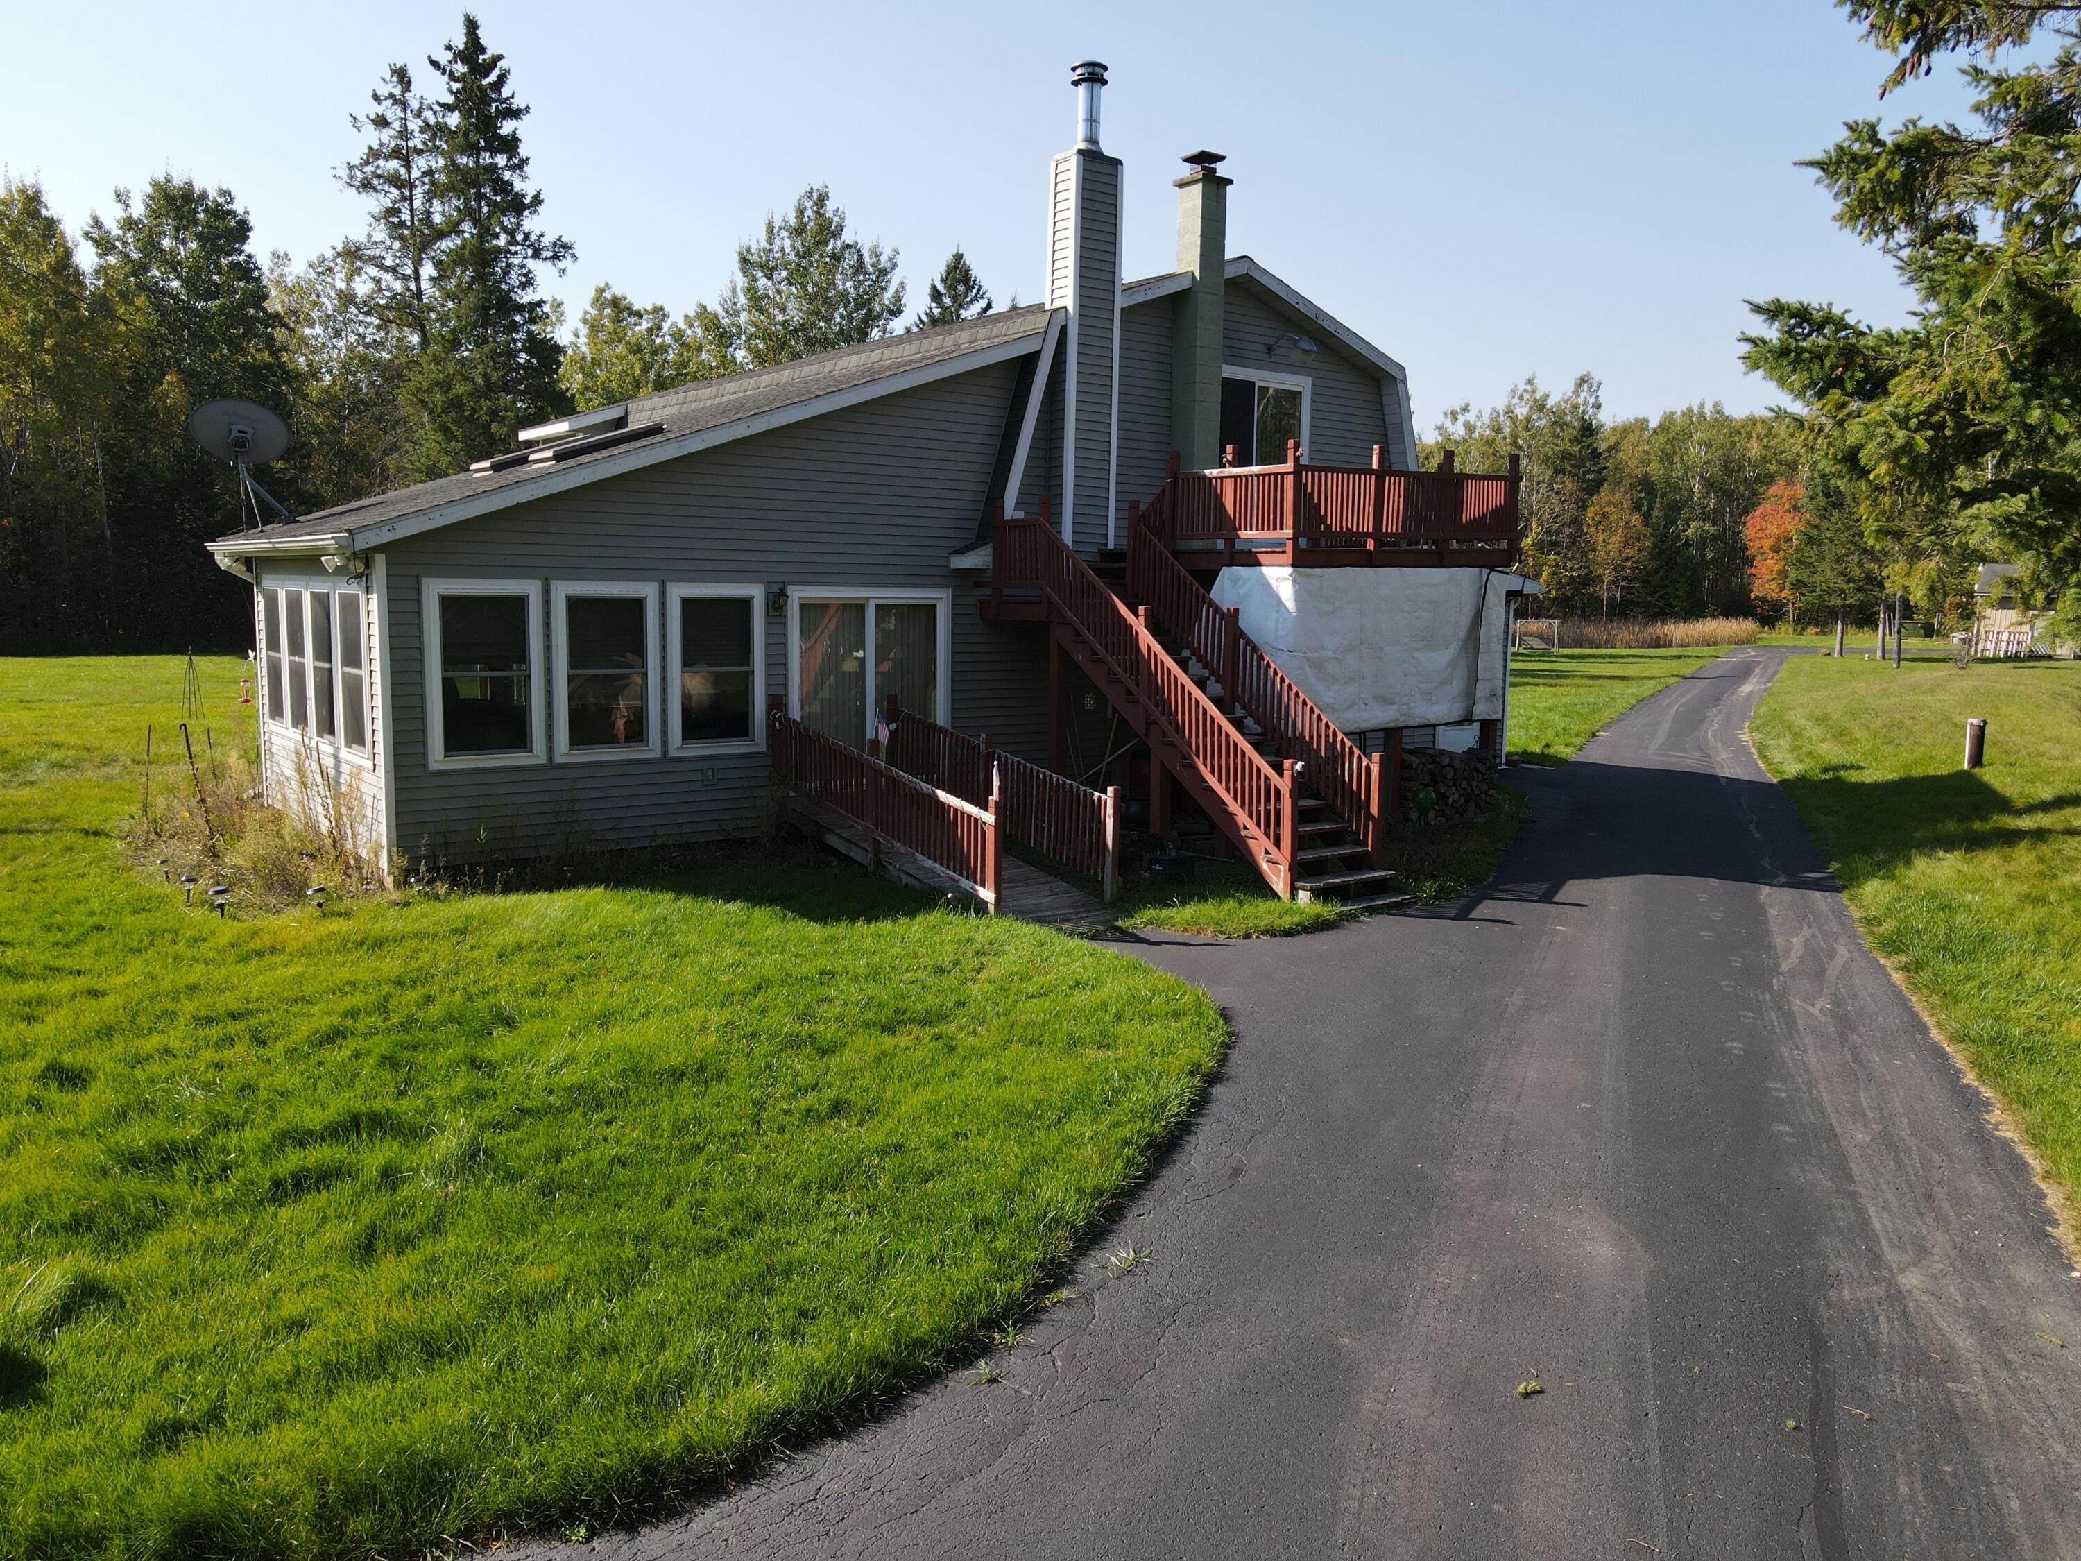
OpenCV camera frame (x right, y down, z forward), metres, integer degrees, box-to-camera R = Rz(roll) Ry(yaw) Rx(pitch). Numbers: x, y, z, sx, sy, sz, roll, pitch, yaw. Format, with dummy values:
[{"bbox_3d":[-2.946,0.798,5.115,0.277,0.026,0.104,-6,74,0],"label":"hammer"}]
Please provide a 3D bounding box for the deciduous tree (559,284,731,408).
[{"bbox_3d":[-15.516,-12.328,56.916,6.600,14.021,6.600,-5,10,-39],"label":"deciduous tree"}]

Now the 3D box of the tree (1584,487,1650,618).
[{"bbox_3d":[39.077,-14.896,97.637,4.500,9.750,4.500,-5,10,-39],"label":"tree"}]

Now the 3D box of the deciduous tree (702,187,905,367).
[{"bbox_3d":[-9.022,-13.910,56.152,7.000,17.637,7.000,-5,10,-39],"label":"deciduous tree"}]

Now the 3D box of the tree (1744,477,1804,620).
[{"bbox_3d":[50.696,-15.543,99.693,4.400,10.614,4.400,-5,10,-39],"label":"tree"}]

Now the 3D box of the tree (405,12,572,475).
[{"bbox_3d":[-18.862,-15.039,49.386,5.900,21.218,5.900,-5,10,-39],"label":"tree"}]

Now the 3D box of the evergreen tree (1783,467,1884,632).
[{"bbox_3d":[41.599,-11.368,75.635,5.200,9.716,5.200,-5,10,-39],"label":"evergreen tree"}]

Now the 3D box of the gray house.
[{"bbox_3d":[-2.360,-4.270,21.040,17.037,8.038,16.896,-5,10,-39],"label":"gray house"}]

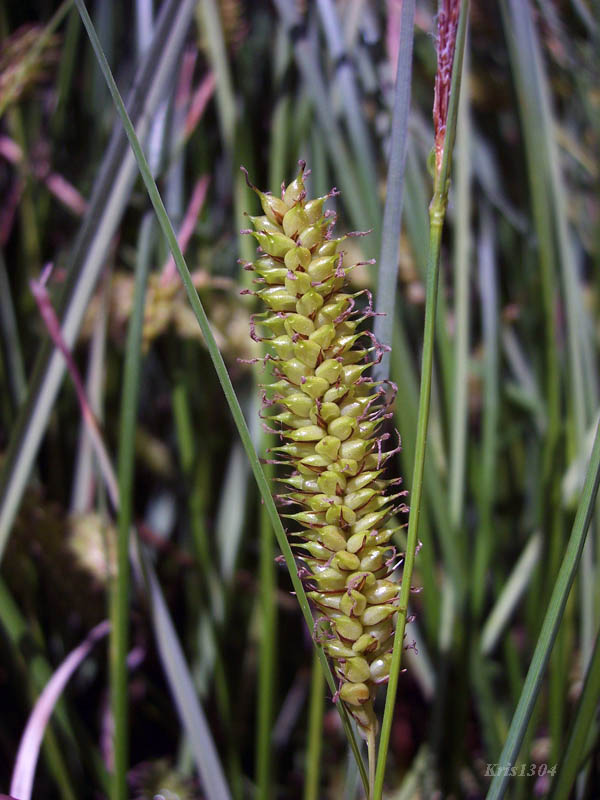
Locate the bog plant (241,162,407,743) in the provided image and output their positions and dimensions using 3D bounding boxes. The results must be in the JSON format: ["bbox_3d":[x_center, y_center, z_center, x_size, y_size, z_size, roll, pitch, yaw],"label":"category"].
[{"bbox_3d":[0.004,0.006,0.092,0.014,0.065,0.014,-7,5,0],"label":"bog plant"}]

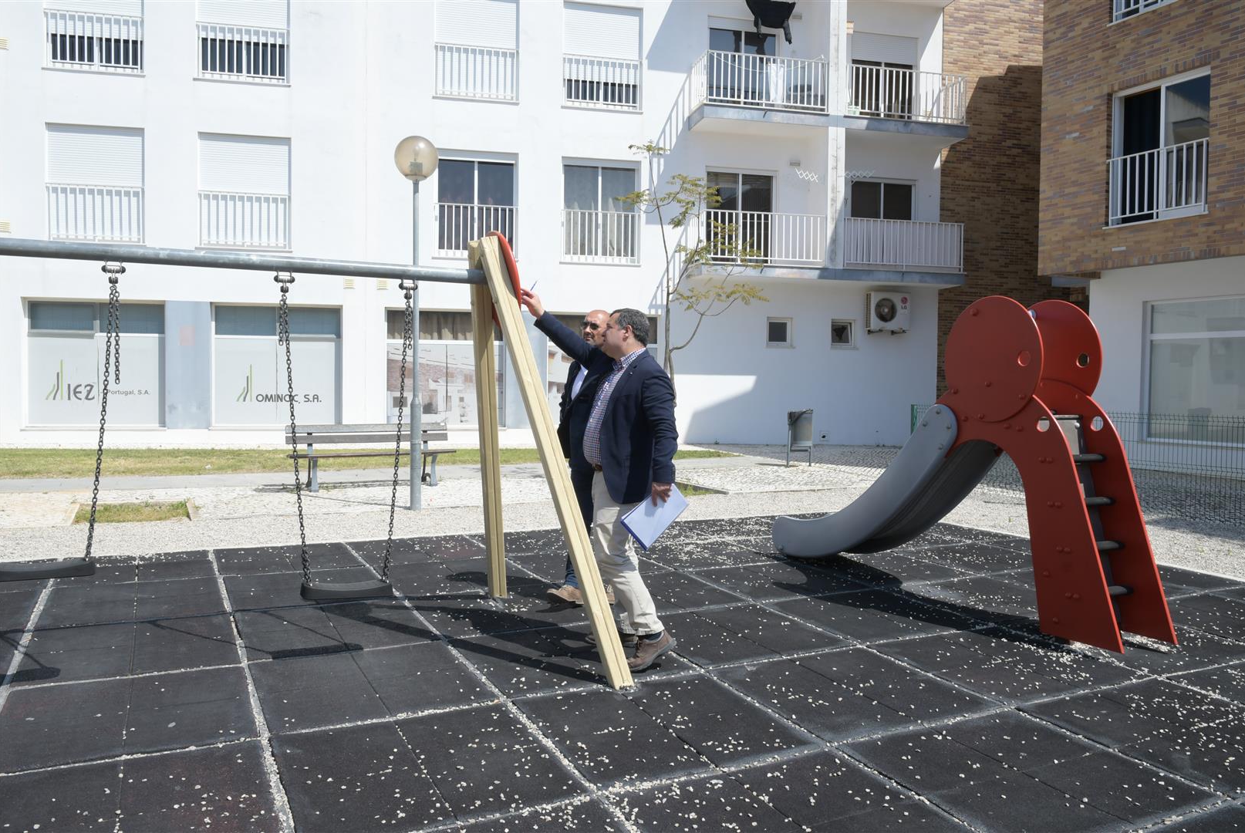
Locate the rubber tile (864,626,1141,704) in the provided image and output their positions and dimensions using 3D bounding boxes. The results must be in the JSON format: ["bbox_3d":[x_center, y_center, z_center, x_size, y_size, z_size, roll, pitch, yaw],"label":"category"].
[{"bbox_3d":[1.939,1.271,4.806,0.965,0.040,0.955,-1,4,-26],"label":"rubber tile"}]

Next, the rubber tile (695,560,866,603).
[{"bbox_3d":[1.074,1.170,6.592,0.990,0.040,0.983,-1,4,-26],"label":"rubber tile"}]

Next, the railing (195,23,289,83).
[{"bbox_3d":[-6.506,-6.224,16.043,1.467,0.902,0.070,0,2,-13],"label":"railing"}]

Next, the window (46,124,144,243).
[{"bbox_3d":[-9.003,-3.961,16.083,1.518,1.987,0.190,0,3,-13],"label":"window"}]

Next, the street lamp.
[{"bbox_3d":[-2.097,-0.933,9.554,0.440,3.780,0.440,1,3,0],"label":"street lamp"}]

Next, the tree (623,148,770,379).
[{"bbox_3d":[0.910,-1.272,11.731,1.700,4.279,1.550,0,2,-13],"label":"tree"}]

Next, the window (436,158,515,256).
[{"bbox_3d":[-2.674,-3.810,17.082,1.436,1.716,0.150,0,2,-13],"label":"window"}]

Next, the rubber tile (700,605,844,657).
[{"bbox_3d":[0.836,1.233,5.380,0.495,0.040,0.983,-1,4,-26],"label":"rubber tile"}]

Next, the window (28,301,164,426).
[{"bbox_3d":[-8.893,-0.881,15.888,2.083,2.072,0.120,0,1,-13],"label":"window"}]

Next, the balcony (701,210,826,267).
[{"bbox_3d":[2.608,-3.376,18.201,2.477,0.996,0.950,0,3,-13],"label":"balcony"}]

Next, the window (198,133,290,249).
[{"bbox_3d":[-6.535,-3.885,16.189,1.489,1.920,0.180,0,2,-13],"label":"window"}]

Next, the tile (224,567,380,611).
[{"bbox_3d":[-2.051,1.143,6.146,0.990,0.040,0.983,-1,4,-26],"label":"tile"}]

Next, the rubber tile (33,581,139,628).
[{"bbox_3d":[-3.172,1.155,5.593,0.495,0.040,0.983,-1,4,-26],"label":"rubber tile"}]

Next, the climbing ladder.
[{"bbox_3d":[2.515,0.266,5.513,0.500,1.950,1.350,0,2,-26],"label":"climbing ladder"}]

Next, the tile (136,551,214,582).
[{"bbox_3d":[-3.245,1.099,6.791,0.500,0.042,1.000,-1,3,-26],"label":"tile"}]

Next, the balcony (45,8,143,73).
[{"bbox_3d":[-8.965,-6.348,15.919,1.524,0.987,0.070,0,3,-13],"label":"balcony"}]

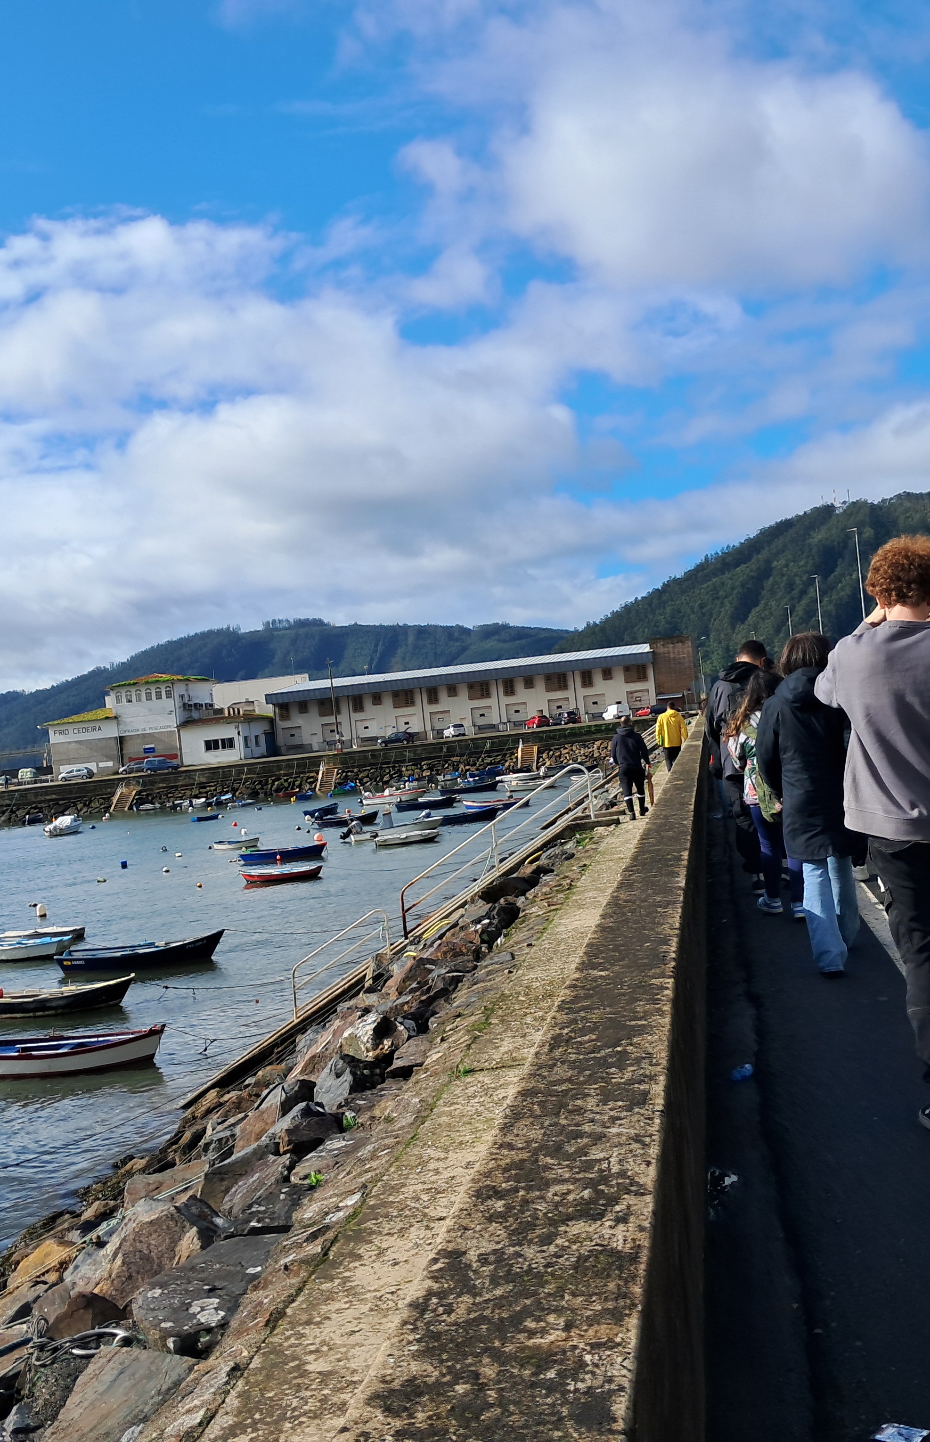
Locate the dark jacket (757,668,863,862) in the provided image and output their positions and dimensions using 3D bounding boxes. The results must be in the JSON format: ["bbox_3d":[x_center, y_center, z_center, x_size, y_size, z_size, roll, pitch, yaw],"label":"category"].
[{"bbox_3d":[1.696,0.212,7.300,0.530,0.940,0.340,-6,0,9],"label":"dark jacket"}]

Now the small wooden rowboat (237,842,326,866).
[{"bbox_3d":[-9.219,6.821,76.470,4.500,0.700,1.650,-6,0,0],"label":"small wooden rowboat"}]

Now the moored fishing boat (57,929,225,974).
[{"bbox_3d":[-9.065,6.547,42.371,4.750,0.860,1.650,-6,0,-3],"label":"moored fishing boat"}]

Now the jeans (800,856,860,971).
[{"bbox_3d":[1.778,0.749,7.415,0.380,0.940,0.440,-6,0,9],"label":"jeans"}]

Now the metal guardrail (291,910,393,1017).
[{"bbox_3d":[-2.207,4.350,26.796,1.890,1.840,0.070,-6,0,9],"label":"metal guardrail"}]

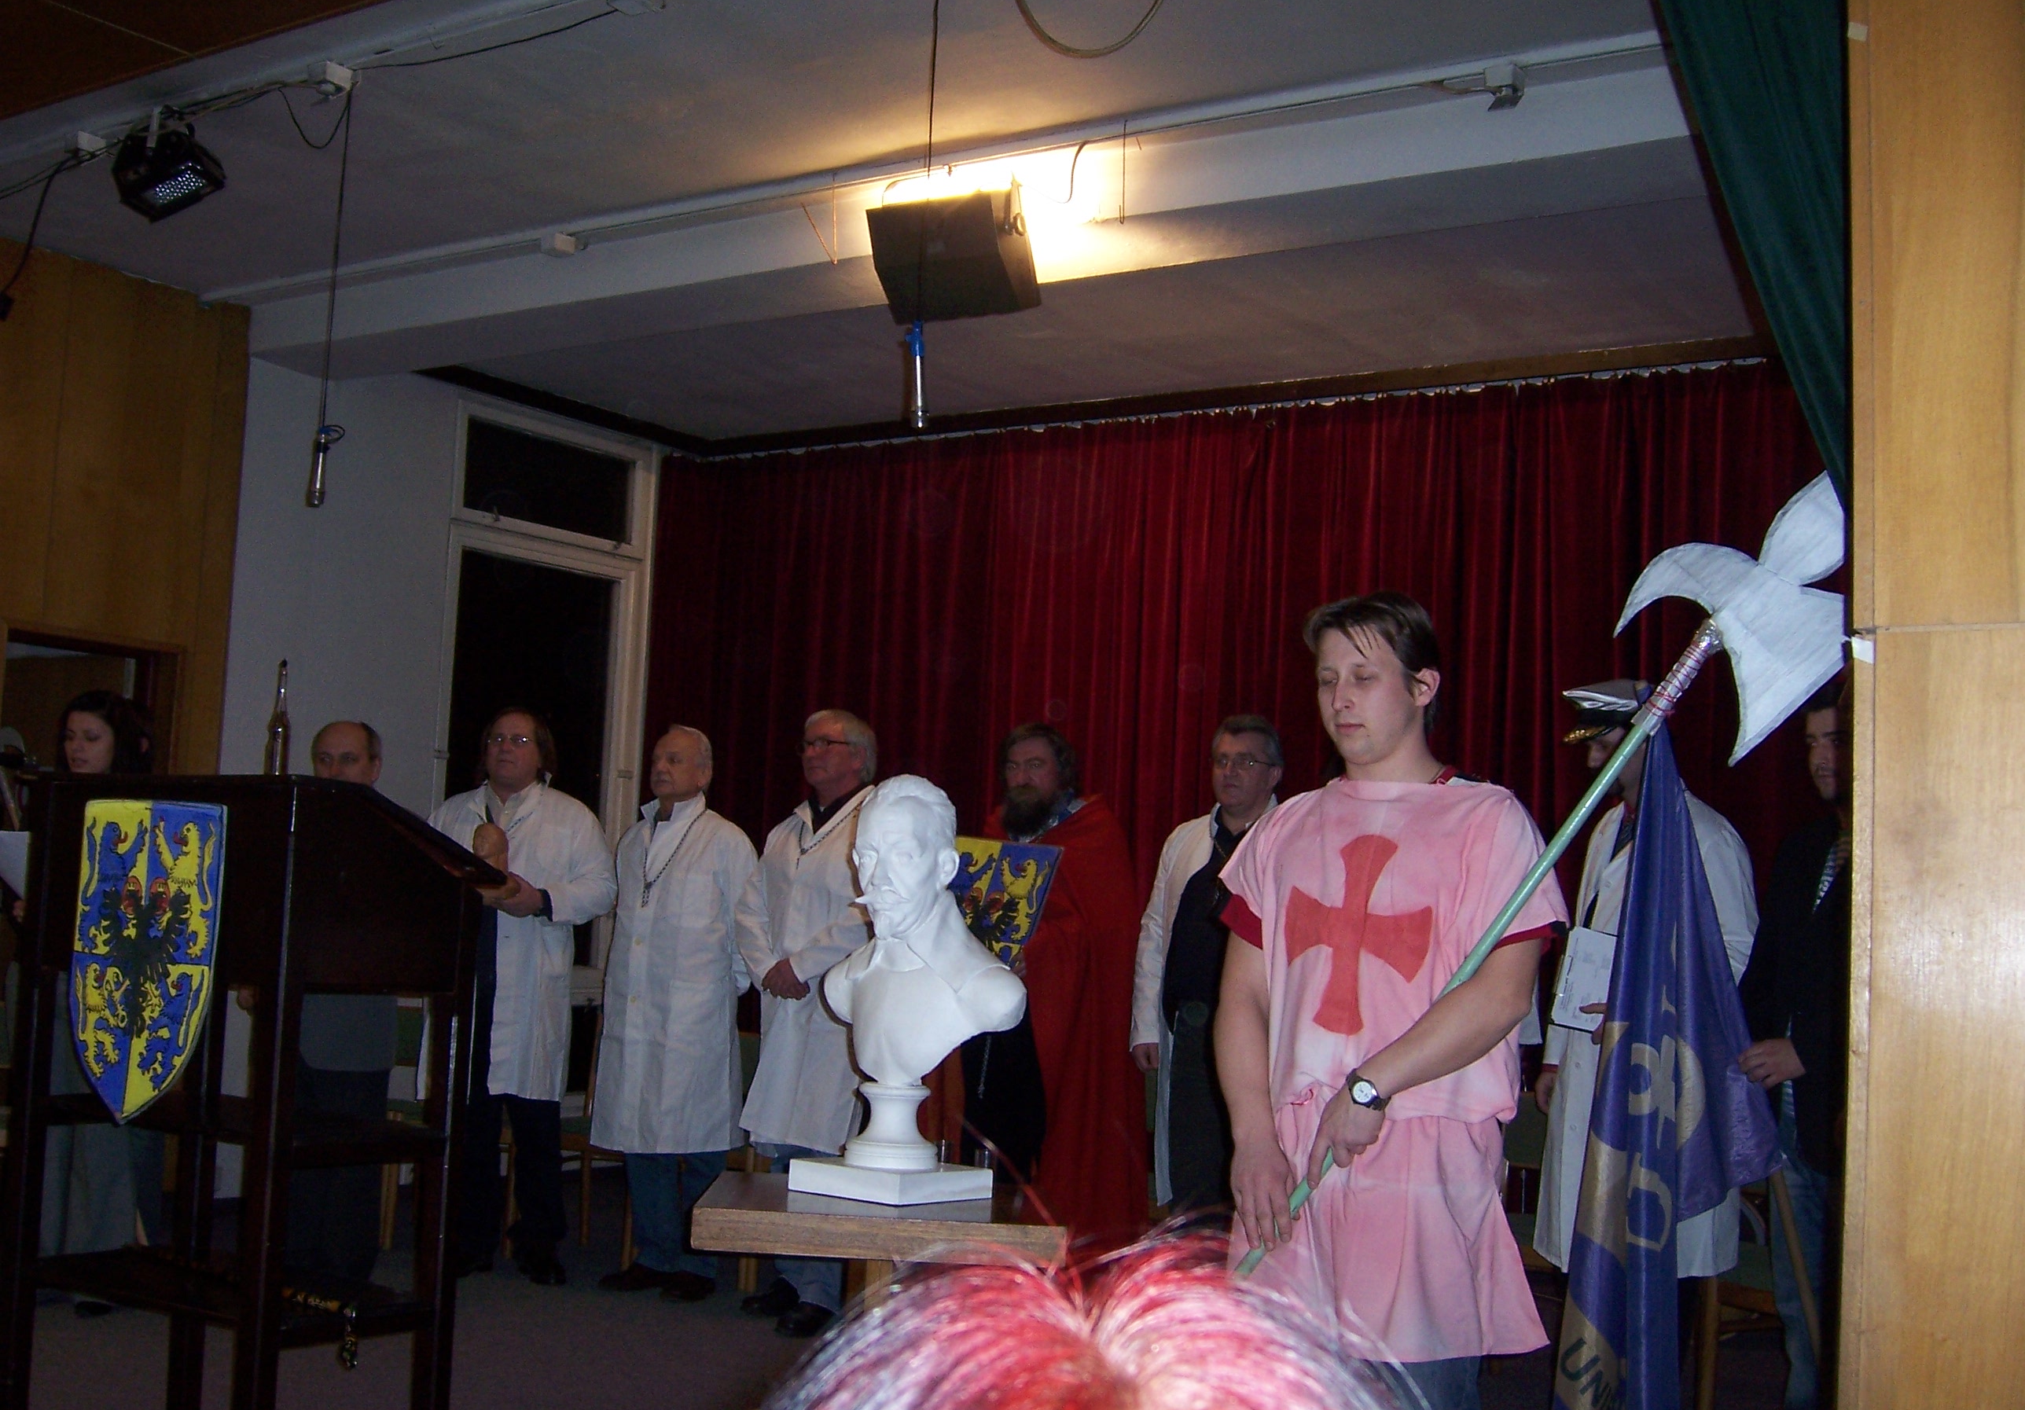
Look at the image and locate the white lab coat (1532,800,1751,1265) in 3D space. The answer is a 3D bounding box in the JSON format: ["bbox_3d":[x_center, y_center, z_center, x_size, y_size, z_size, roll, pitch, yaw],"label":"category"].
[{"bbox_3d":[1.540,0.799,5.120,0.400,1.150,0.540,6,-6,-40],"label":"white lab coat"}]

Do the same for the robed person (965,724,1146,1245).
[{"bbox_3d":[0.066,0.925,5.718,0.620,1.735,0.440,0,-5,32],"label":"robed person"}]

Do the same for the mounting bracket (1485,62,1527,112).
[{"bbox_3d":[1.158,-1.454,4.950,0.080,0.090,0.080,-1,-5,33],"label":"mounting bracket"}]

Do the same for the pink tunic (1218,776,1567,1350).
[{"bbox_3d":[0.569,0.534,3.150,0.520,0.840,0.330,-1,-5,33],"label":"pink tunic"}]

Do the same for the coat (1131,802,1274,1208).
[{"bbox_3d":[0.593,0.763,5.350,0.580,1.050,0.360,0,-5,32],"label":"coat"}]

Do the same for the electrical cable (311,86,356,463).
[{"bbox_3d":[-1.603,-1.019,4.980,0.050,0.900,0.060,0,-5,33],"label":"electrical cable"}]

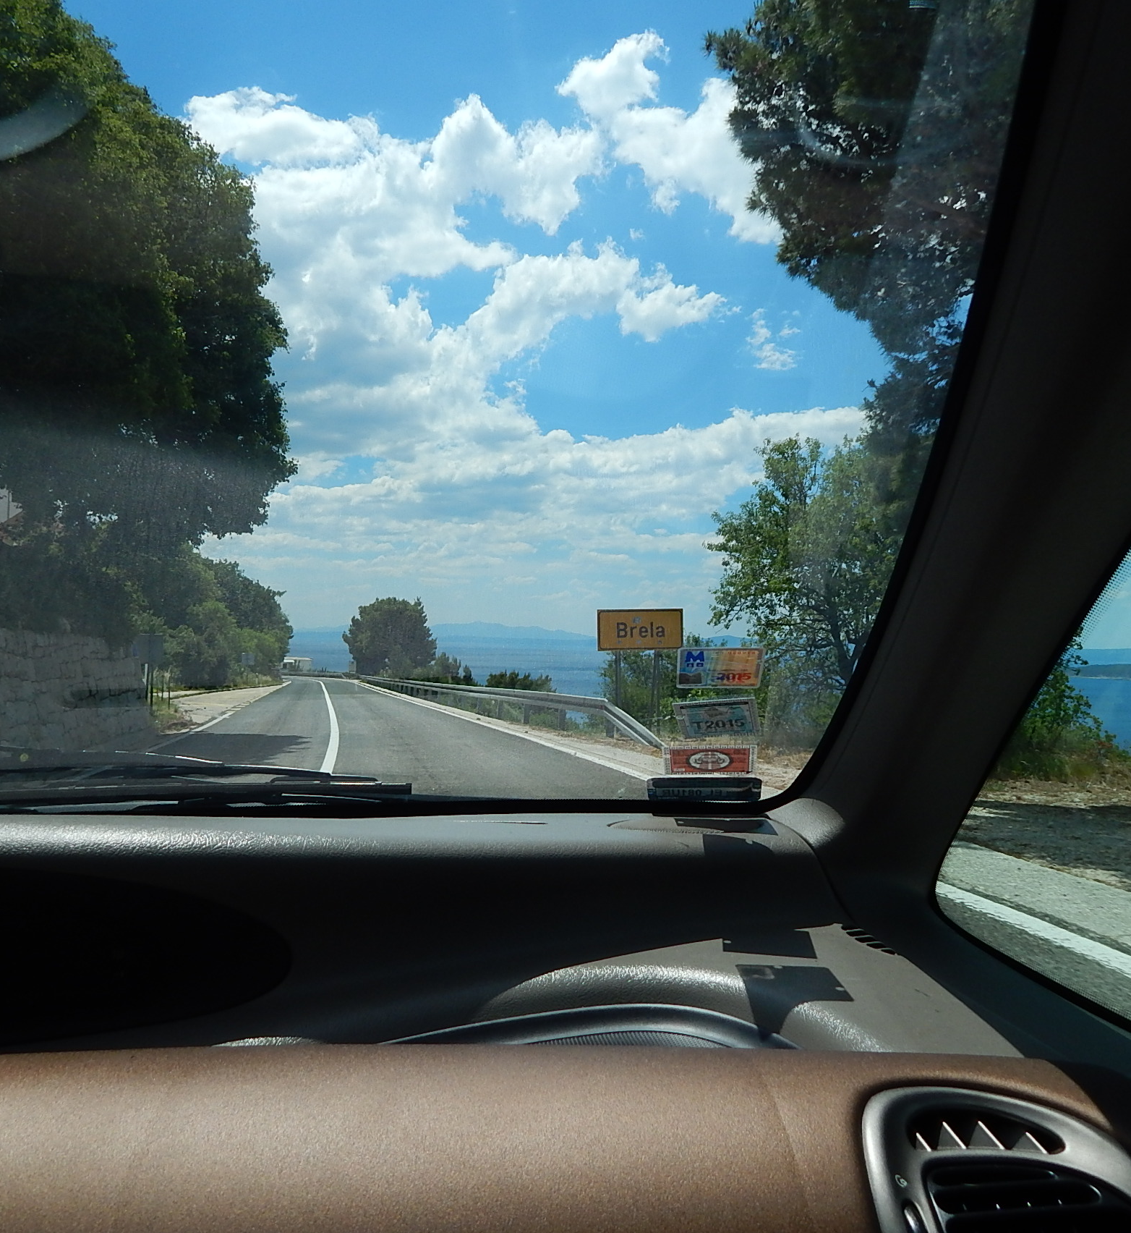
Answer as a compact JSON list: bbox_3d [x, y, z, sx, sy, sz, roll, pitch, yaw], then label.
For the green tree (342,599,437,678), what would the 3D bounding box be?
[{"bbox_3d":[-16.108,2.058,100.000,8.300,7.500,7.800,1,-1,-9],"label":"green tree"}]

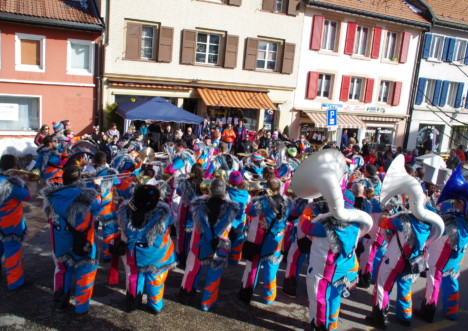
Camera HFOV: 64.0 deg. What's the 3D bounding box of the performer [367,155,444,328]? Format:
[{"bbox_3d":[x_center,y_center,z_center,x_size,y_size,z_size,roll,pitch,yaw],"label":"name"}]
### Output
[{"bbox_3d":[2.201,1.010,4.776,0.720,2.250,0.760,-2,14,-27],"label":"performer"}]

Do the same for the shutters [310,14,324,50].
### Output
[{"bbox_3d":[4.387,-6.880,19.479,0.603,1.708,0.060,1,9,-21],"label":"shutters"}]

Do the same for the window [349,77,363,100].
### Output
[{"bbox_3d":[6.971,-4.364,21.367,0.795,1.277,0.100,0,13,-22],"label":"window"}]

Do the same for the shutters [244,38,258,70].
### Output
[{"bbox_3d":[0.845,-5.091,17.162,0.577,1.437,0.060,1,11,-20],"label":"shutters"}]

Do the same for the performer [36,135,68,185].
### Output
[{"bbox_3d":[-3.287,0.338,6.832,0.550,1.760,0.550,-1,12,-27],"label":"performer"}]

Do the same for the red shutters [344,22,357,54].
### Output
[{"bbox_3d":[6.357,-6.834,20.227,0.565,1.635,0.060,1,9,-21],"label":"red shutters"}]

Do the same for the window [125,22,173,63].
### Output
[{"bbox_3d":[-3.531,-5.110,15.589,1.945,1.527,0.200,1,11,-20],"label":"window"}]

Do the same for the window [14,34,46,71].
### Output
[{"bbox_3d":[-7.975,-4.397,14.711,1.047,1.402,0.150,0,10,-27],"label":"window"}]

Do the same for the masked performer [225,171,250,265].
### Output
[{"bbox_3d":[0.070,0.842,6.230,0.520,1.630,0.440,6,9,10],"label":"masked performer"}]

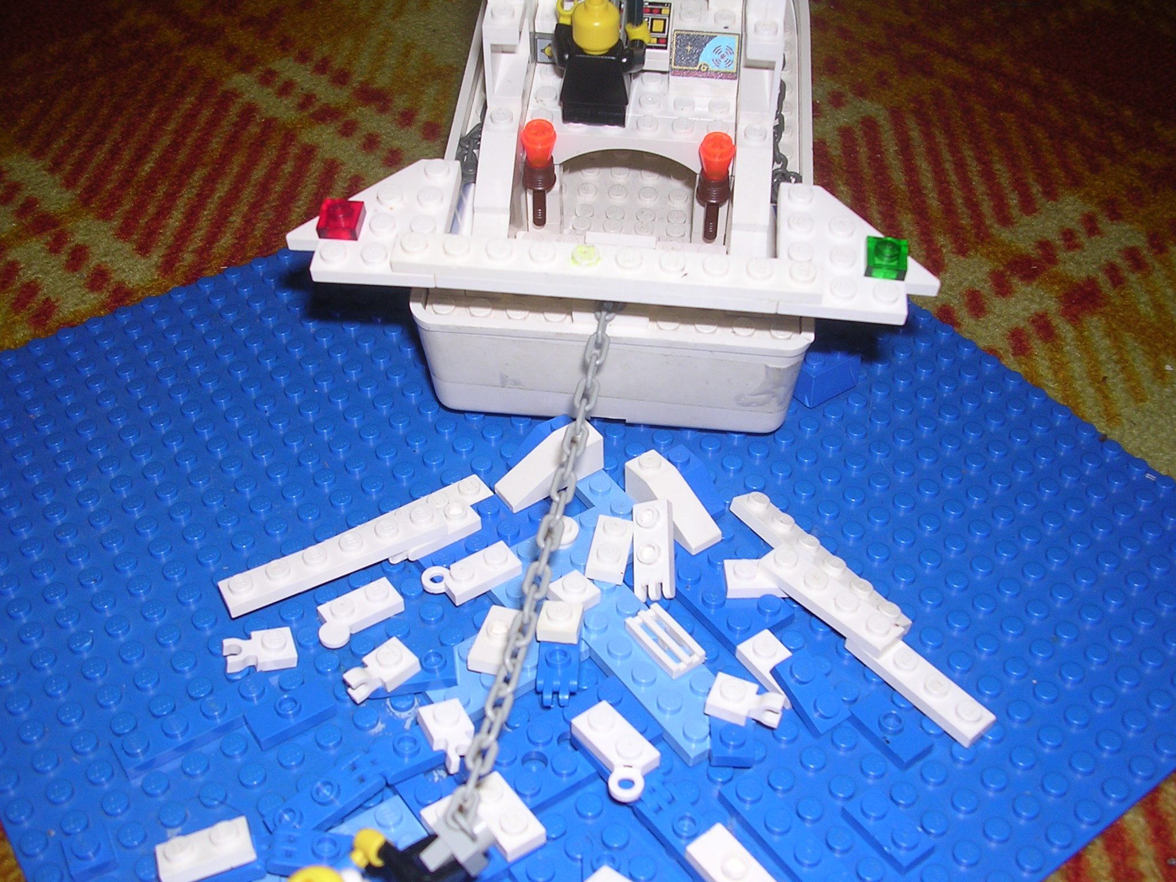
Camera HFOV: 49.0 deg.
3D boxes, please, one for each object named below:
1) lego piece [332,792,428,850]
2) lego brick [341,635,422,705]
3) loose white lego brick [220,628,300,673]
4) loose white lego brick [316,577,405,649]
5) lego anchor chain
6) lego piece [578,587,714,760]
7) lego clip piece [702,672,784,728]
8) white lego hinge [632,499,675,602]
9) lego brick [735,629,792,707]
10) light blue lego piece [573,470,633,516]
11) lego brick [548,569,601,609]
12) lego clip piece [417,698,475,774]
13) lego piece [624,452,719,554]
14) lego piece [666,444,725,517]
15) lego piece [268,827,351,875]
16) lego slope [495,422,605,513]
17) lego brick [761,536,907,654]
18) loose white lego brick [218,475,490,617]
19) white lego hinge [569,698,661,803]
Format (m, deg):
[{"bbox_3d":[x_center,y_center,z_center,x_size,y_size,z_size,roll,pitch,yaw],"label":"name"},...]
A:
[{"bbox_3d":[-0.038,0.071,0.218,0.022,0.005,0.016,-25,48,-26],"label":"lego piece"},{"bbox_3d":[-0.040,0.044,0.246,0.013,0.005,0.008,-32,50,-31],"label":"lego brick"},{"bbox_3d":[-0.065,0.041,0.256,0.014,0.005,0.008,-5,42,-21],"label":"loose white lego brick"},{"bbox_3d":[-0.046,0.036,0.262,0.019,0.005,0.012,-25,48,-27],"label":"loose white lego brick"},{"bbox_3d":[-0.007,0.018,0.234,0.006,0.014,0.116,8,50,7],"label":"lego anchor chain"},{"bbox_3d":[0.012,0.043,0.253,0.016,0.005,0.048,-25,48,-26],"label":"lego piece"},{"bbox_3d":[0.030,0.049,0.242,0.013,0.005,0.008,16,44,15],"label":"lego clip piece"},{"bbox_3d":[0.014,0.023,0.272,0.008,0.005,0.020,-10,63,20],"label":"white lego hinge"},{"bbox_3d":[0.038,0.045,0.255,0.008,0.005,0.016,-25,48,-27],"label":"lego brick"},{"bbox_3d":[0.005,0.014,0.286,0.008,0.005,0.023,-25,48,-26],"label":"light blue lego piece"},{"bbox_3d":[-0.003,0.031,0.265,0.008,0.005,0.008,-28,49,-29],"label":"lego brick"},{"bbox_3d":[-0.025,0.054,0.238,0.008,0.005,0.014,-12,41,-24],"label":"lego clip piece"},{"bbox_3d":[0.019,0.013,0.282,0.008,0.011,0.024,-26,48,-27],"label":"lego piece"},{"bbox_3d":[0.023,0.010,0.291,0.008,0.011,0.016,-25,48,-26],"label":"lego piece"},{"bbox_3d":[-0.043,0.070,0.219,0.022,0.005,0.008,6,42,6],"label":"lego piece"},{"bbox_3d":[-0.009,0.005,0.285,0.024,0.011,0.008,-25,48,-26],"label":"lego slope"},{"bbox_3d":[0.049,0.032,0.260,0.008,0.005,0.032,-31,51,-31],"label":"lego brick"},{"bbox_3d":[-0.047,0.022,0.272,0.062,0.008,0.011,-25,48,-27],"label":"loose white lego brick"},{"bbox_3d":[0.005,0.056,0.232,0.011,0.005,0.019,-28,49,-29],"label":"white lego hinge"}]

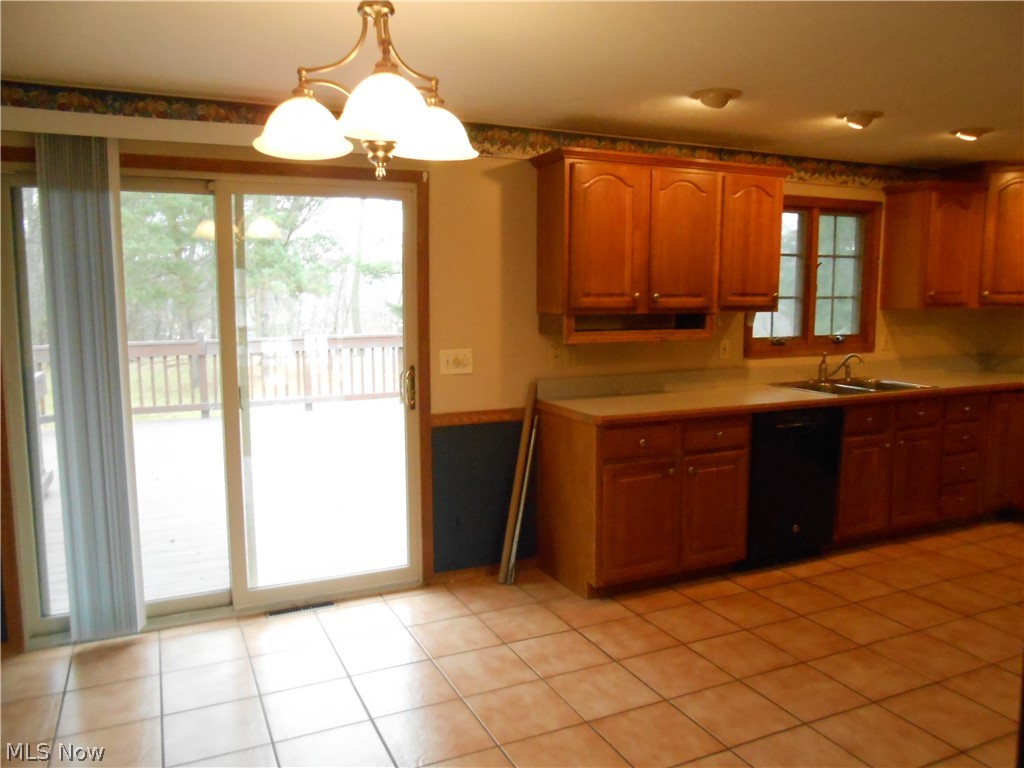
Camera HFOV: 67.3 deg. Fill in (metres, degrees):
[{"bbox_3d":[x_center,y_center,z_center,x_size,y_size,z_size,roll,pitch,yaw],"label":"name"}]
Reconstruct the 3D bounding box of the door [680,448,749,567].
[{"bbox_3d":[1.037,0.625,3.915,0.429,0.586,0.020,-3,7,-25],"label":"door"}]

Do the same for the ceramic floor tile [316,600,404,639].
[{"bbox_3d":[-0.690,1.086,3.530,0.330,0.010,0.330,-3,8,-25],"label":"ceramic floor tile"}]

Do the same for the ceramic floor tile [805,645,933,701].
[{"bbox_3d":[1.396,1.133,3.009,0.328,0.010,0.328,-3,7,-25],"label":"ceramic floor tile"}]

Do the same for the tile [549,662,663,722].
[{"bbox_3d":[0.345,1.157,2.905,0.330,0.010,0.330,-3,8,-25],"label":"tile"}]

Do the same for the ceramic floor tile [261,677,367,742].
[{"bbox_3d":[-0.702,1.160,2.749,0.325,0.010,0.326,-3,7,-25],"label":"ceramic floor tile"}]

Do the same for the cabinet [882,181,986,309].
[{"bbox_3d":[2.758,-0.884,5.021,0.560,0.775,0.335,-3,7,-25],"label":"cabinet"}]

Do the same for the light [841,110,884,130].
[{"bbox_3d":[1.635,-1.223,3.608,0.194,0.075,0.194,-3,7,-25],"label":"light"}]

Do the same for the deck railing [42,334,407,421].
[{"bbox_3d":[-3.542,-0.085,9.949,4.666,0.988,0.134,-3,7,-25],"label":"deck railing"}]

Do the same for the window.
[{"bbox_3d":[1.892,-0.675,4.888,1.126,0.985,0.101,-3,7,-25],"label":"window"}]

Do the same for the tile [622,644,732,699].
[{"bbox_3d":[0.649,1.139,3.046,0.330,0.010,0.330,-3,8,-25],"label":"tile"}]

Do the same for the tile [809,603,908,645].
[{"bbox_3d":[1.549,1.074,3.429,0.328,0.010,0.328,-3,7,-25],"label":"tile"}]

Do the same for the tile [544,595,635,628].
[{"bbox_3d":[0.358,1.055,3.602,0.325,0.010,0.326,-3,7,-25],"label":"tile"}]

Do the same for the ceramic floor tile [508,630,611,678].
[{"bbox_3d":[0.199,1.107,3.163,0.325,0.010,0.326,-3,7,-25],"label":"ceramic floor tile"}]

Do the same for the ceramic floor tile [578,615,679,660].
[{"bbox_3d":[0.505,1.097,3.329,0.328,0.010,0.328,-3,7,-25],"label":"ceramic floor tile"}]

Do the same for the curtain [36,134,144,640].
[{"bbox_3d":[-1.706,0.038,3.140,0.291,2.064,0.088,-3,7,-25],"label":"curtain"}]

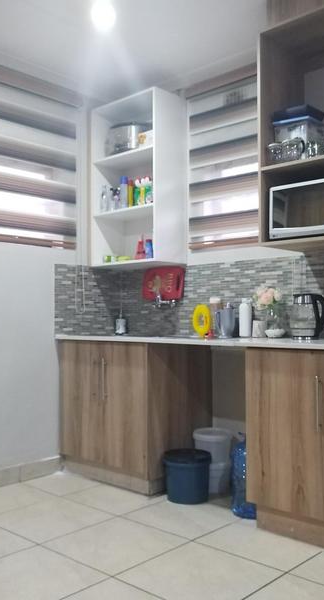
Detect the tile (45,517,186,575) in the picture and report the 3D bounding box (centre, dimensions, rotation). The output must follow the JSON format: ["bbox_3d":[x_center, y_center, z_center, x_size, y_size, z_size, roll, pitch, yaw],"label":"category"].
[{"bbox_3d":[-0.210,1.120,2.757,0.500,0.010,0.500,-1,-1,43],"label":"tile"}]

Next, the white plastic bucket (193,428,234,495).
[{"bbox_3d":[0.301,0.956,3.565,0.237,0.338,0.237,0,-1,0],"label":"white plastic bucket"}]

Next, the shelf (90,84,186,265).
[{"bbox_3d":[-0.158,-0.788,4.124,0.613,1.107,0.312,-1,-1,43],"label":"shelf"}]

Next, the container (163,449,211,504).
[{"bbox_3d":[0.149,0.999,3.405,0.275,0.250,0.275,0,-1,0],"label":"container"}]

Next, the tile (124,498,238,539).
[{"bbox_3d":[0.132,1.124,3.122,0.500,0.010,0.500,-1,-1,43],"label":"tile"}]

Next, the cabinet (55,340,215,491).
[{"bbox_3d":[-0.172,0.697,3.928,0.820,0.875,0.605,-1,-1,43],"label":"cabinet"}]

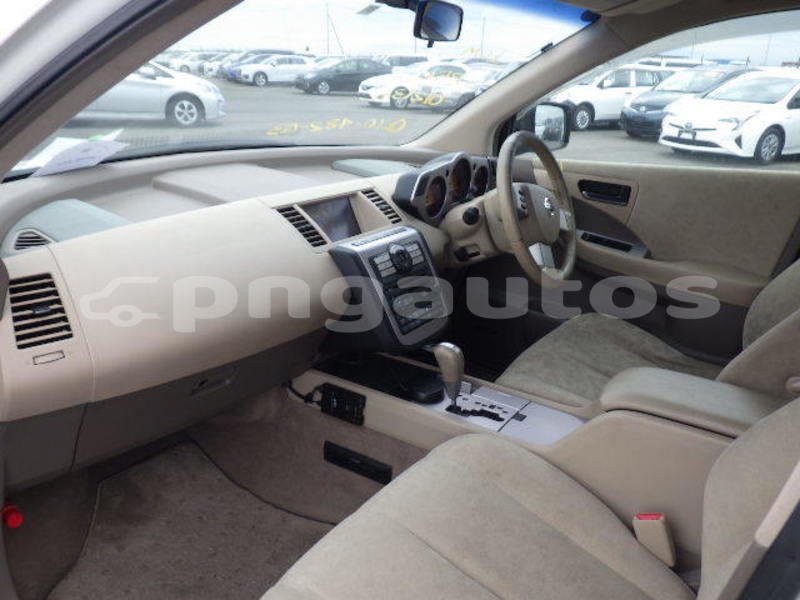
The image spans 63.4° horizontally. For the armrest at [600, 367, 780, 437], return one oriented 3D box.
[{"bbox_3d":[0.508,0.176,1.115,0.310,0.055,0.165,14,24,31],"label":"armrest"}]

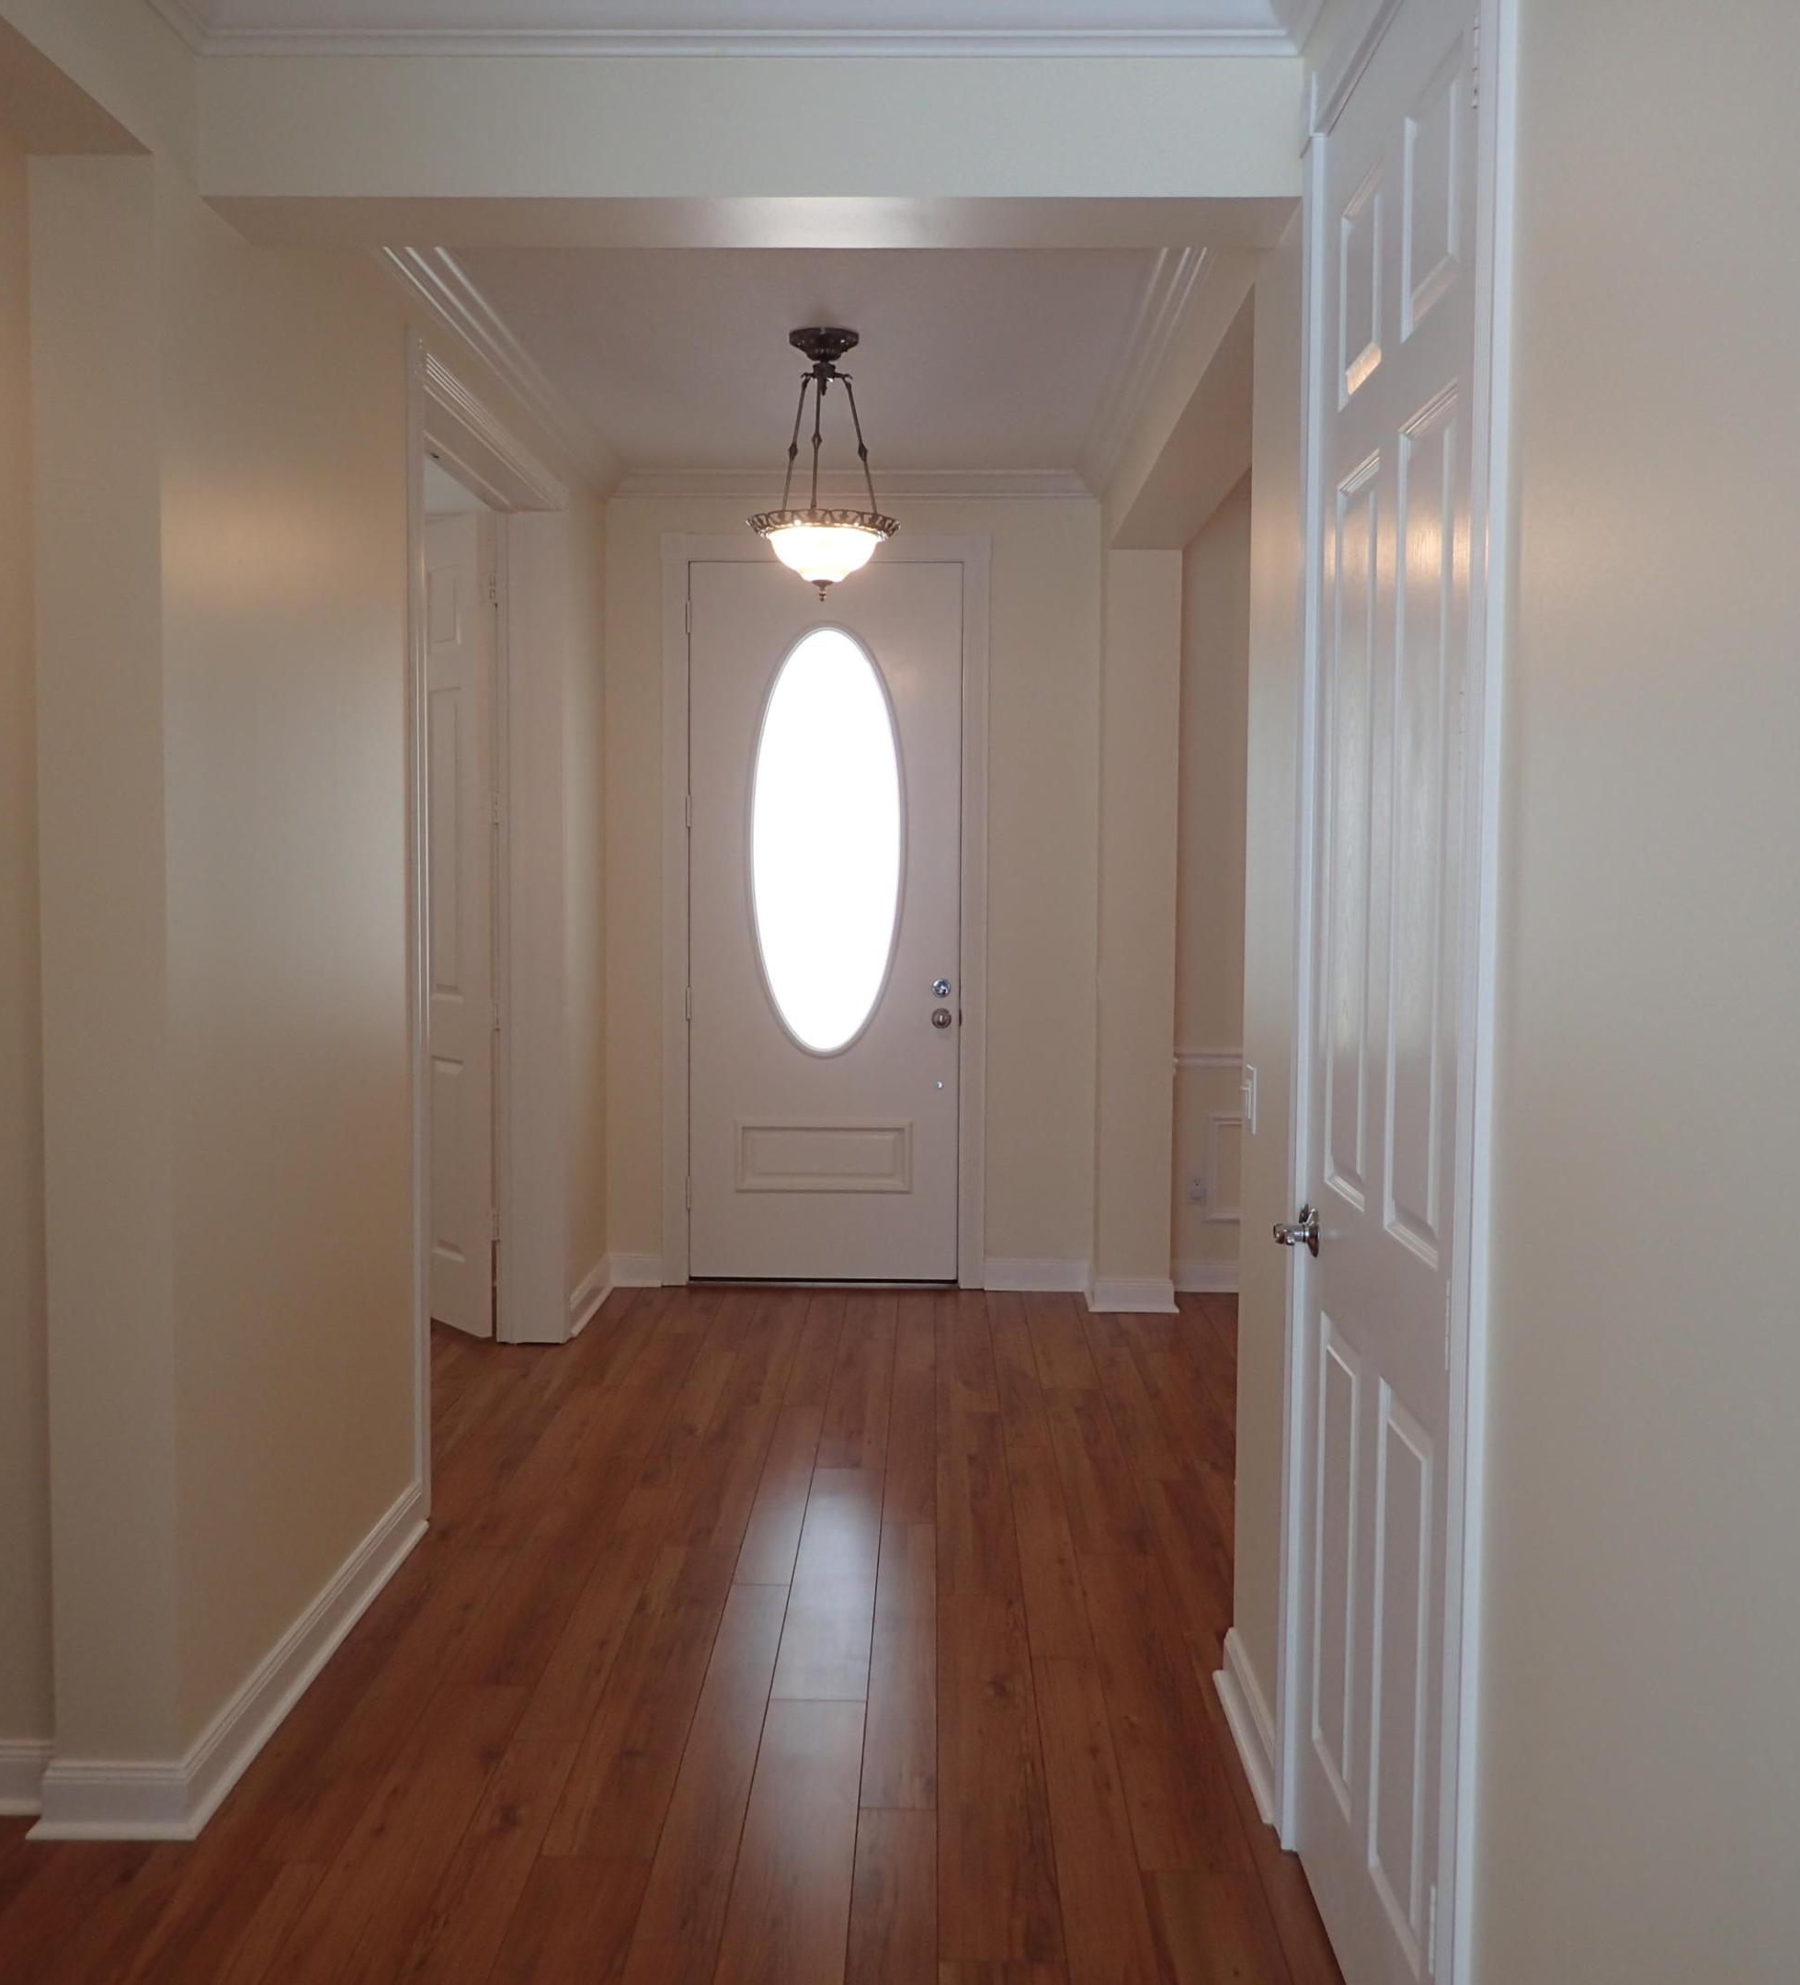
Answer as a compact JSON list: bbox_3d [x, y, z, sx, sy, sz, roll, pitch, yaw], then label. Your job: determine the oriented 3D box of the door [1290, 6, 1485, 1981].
[{"bbox_3d":[0.594,0.056,2.329,0.040,2.405,0.760,0,4,1],"label":"door"}]

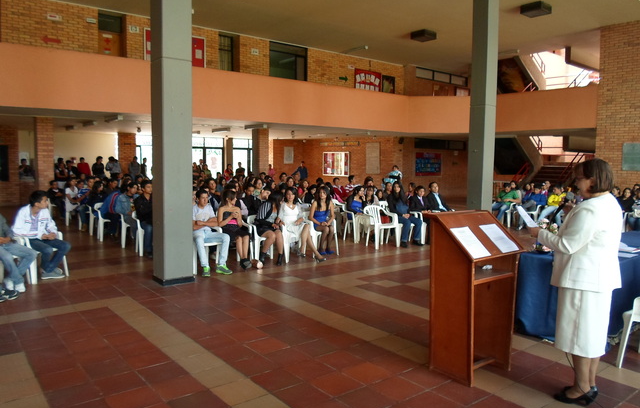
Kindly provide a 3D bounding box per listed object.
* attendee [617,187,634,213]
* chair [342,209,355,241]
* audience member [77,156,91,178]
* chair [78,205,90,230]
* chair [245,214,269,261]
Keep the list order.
[{"bbox_3d":[6.918,0.239,10.409,0.500,1.170,0.720,4,6,40],"label":"attendee"},{"bbox_3d":[0.868,0.422,10.373,0.560,0.840,0.550,-1,4,-32],"label":"chair"},{"bbox_3d":[-8.373,-0.800,16.255,0.500,1.630,0.320,-2,4,-35],"label":"audience member"},{"bbox_3d":[-6.136,0.243,12.253,0.560,0.840,0.550,-2,4,-38],"label":"chair"},{"bbox_3d":[-1.001,0.547,8.055,0.570,0.800,0.560,-3,6,-38],"label":"chair"}]

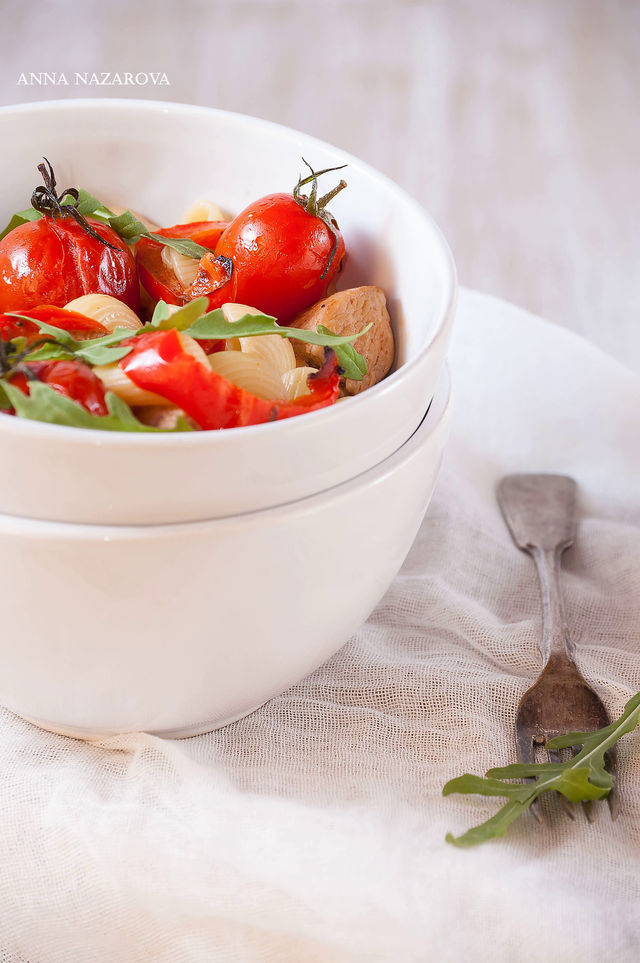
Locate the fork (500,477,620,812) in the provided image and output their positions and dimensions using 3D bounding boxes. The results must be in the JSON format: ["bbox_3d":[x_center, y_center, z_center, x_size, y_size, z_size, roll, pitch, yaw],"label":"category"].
[{"bbox_3d":[0.064,0.040,0.840,0.025,0.019,0.175,0,29,0],"label":"fork"}]

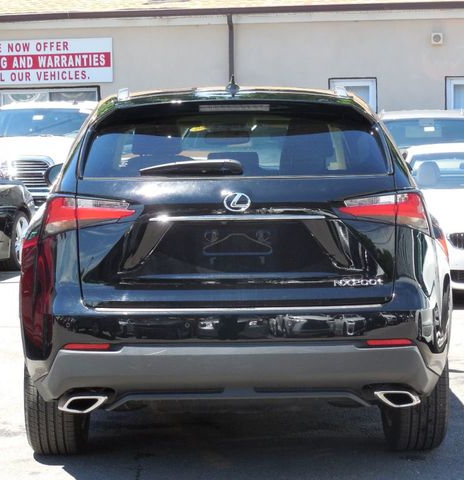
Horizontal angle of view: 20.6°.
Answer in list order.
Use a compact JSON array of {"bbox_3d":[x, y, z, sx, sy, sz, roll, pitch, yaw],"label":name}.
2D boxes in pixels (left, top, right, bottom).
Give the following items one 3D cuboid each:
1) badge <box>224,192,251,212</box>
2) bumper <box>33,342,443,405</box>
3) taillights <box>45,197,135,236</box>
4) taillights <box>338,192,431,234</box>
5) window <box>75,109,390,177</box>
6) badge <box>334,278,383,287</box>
[{"bbox_3d":[0.020,-0.138,4.690,0.100,0.070,0.015,-1,-3,-1],"label":"badge"},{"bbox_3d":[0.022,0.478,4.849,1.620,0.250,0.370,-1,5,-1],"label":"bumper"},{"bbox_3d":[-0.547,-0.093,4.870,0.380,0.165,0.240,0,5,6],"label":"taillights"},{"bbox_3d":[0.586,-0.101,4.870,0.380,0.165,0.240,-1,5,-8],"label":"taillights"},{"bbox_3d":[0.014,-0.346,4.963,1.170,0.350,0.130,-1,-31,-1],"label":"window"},{"bbox_3d":[0.465,0.156,4.670,0.180,0.028,0.008,-1,2,-1],"label":"badge"}]

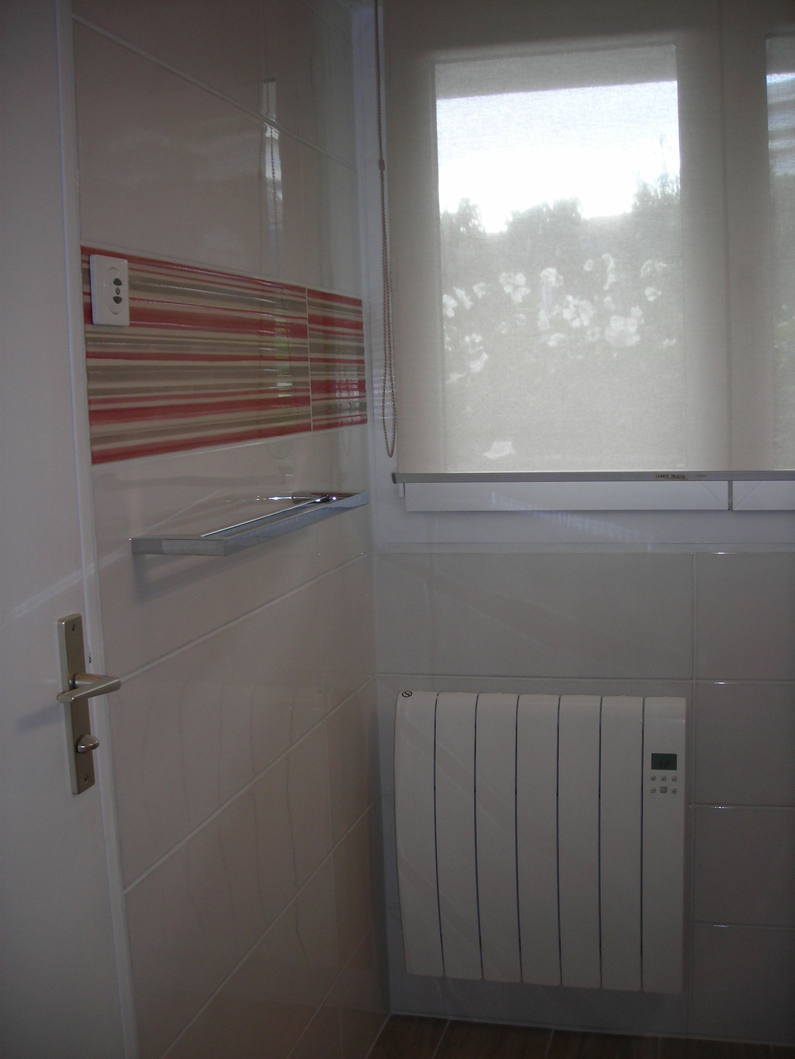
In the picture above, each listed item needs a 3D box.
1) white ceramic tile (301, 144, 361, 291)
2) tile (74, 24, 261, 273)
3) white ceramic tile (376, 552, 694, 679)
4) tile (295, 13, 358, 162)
[{"bbox_3d":[-0.122,-0.547,2.100,0.015,0.250,0.327,0,7,15],"label":"white ceramic tile"},{"bbox_3d":[-0.278,-0.466,1.520,0.015,0.250,0.558,0,7,15],"label":"tile"},{"bbox_3d":[0.261,0.167,2.276,0.631,0.247,0.015,0,7,14],"label":"white ceramic tile"},{"bbox_3d":[-0.131,-0.786,2.071,0.015,0.250,0.320,0,7,15],"label":"tile"}]

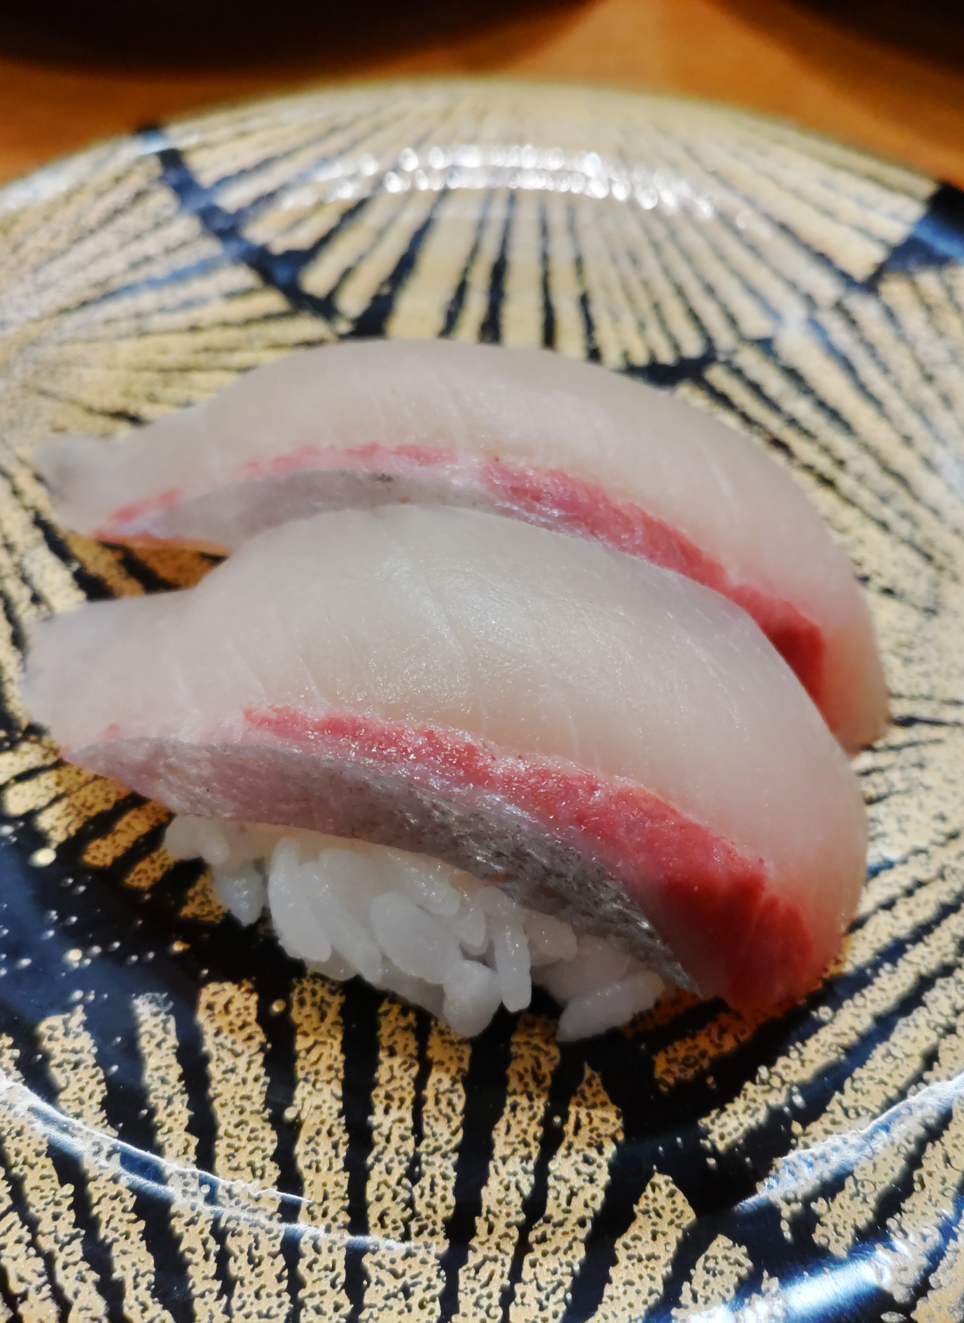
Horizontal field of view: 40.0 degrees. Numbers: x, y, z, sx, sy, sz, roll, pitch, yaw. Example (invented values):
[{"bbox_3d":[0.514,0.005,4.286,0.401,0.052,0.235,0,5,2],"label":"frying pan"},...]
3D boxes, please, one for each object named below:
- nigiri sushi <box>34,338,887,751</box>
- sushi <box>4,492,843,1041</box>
[{"bbox_3d":[-0.003,-0.012,0.123,0.082,0.030,0.027,14,53,10],"label":"nigiri sushi"},{"bbox_3d":[-0.005,0.007,0.108,0.073,0.032,0.029,15,54,11],"label":"sushi"}]

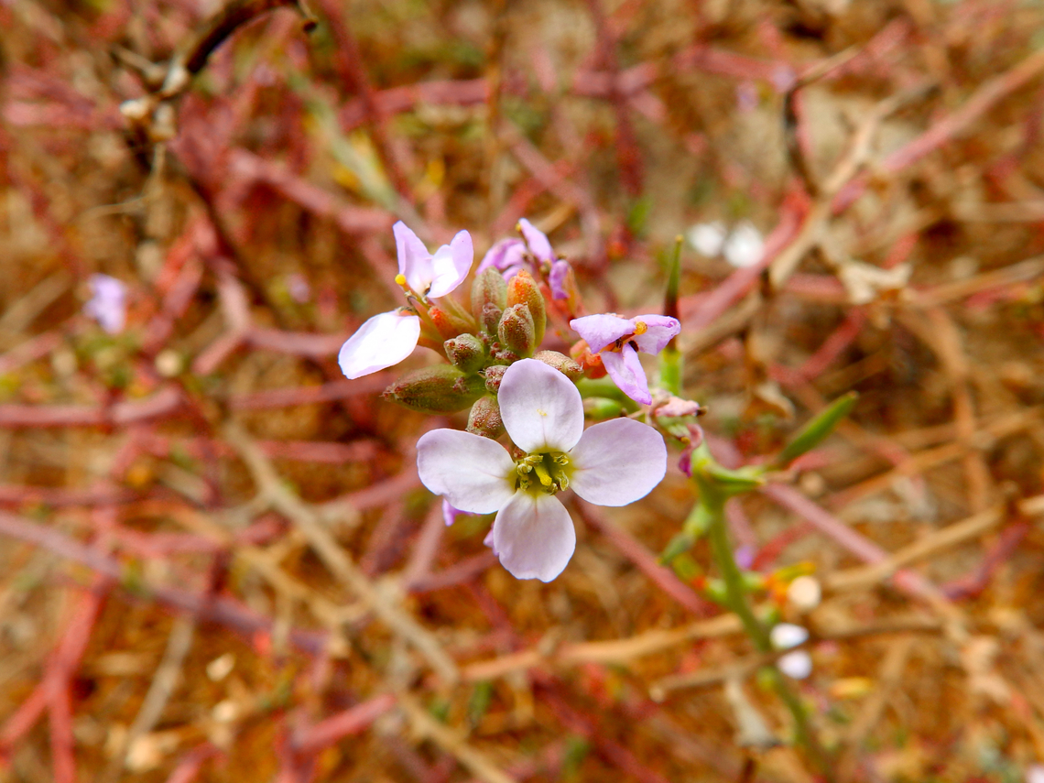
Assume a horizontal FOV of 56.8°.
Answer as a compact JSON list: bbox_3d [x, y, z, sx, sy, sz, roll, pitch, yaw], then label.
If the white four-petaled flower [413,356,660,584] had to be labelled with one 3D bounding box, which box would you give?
[{"bbox_3d":[0.002,0.007,0.080,0.021,0.018,0.006,0,5,-3],"label":"white four-petaled flower"}]

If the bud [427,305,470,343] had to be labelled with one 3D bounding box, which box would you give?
[{"bbox_3d":[-0.006,-0.006,0.085,0.004,0.002,0.002,32,14,-18],"label":"bud"}]

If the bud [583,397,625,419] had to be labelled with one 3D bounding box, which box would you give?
[{"bbox_3d":[0.006,0.001,0.073,0.003,0.002,0.002,0,90,18],"label":"bud"}]

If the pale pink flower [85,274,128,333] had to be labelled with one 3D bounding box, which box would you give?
[{"bbox_3d":[-0.080,-0.017,0.185,0.008,0.011,0.008,0,31,-6],"label":"pale pink flower"}]

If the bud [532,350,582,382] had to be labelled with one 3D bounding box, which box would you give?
[{"bbox_3d":[0.002,-0.002,0.067,0.004,0.002,0.002,14,90,25],"label":"bud"}]

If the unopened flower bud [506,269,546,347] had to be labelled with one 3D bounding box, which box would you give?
[{"bbox_3d":[0.000,-0.007,0.083,0.003,0.007,0.003,-11,28,3],"label":"unopened flower bud"}]

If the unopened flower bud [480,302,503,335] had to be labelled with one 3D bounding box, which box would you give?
[{"bbox_3d":[-0.002,-0.005,0.067,0.002,0.003,0.002,-5,37,3],"label":"unopened flower bud"}]

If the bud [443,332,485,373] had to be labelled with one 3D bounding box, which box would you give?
[{"bbox_3d":[-0.005,-0.003,0.082,0.003,0.004,0.003,-50,35,13],"label":"bud"}]

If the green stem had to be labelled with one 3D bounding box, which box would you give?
[{"bbox_3d":[0.034,0.035,0.128,0.005,0.073,0.005,-17,39,13],"label":"green stem"}]

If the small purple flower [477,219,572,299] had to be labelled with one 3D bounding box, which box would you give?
[{"bbox_3d":[0.000,-0.010,0.072,0.007,0.006,0.006,6,21,0],"label":"small purple flower"}]

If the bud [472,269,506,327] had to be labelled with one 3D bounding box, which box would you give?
[{"bbox_3d":[-0.003,-0.008,0.084,0.003,0.006,0.003,-5,31,1],"label":"bud"}]

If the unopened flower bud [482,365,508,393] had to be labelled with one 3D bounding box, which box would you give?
[{"bbox_3d":[-0.002,-0.001,0.083,0.002,0.002,0.003,0,14,14],"label":"unopened flower bud"}]

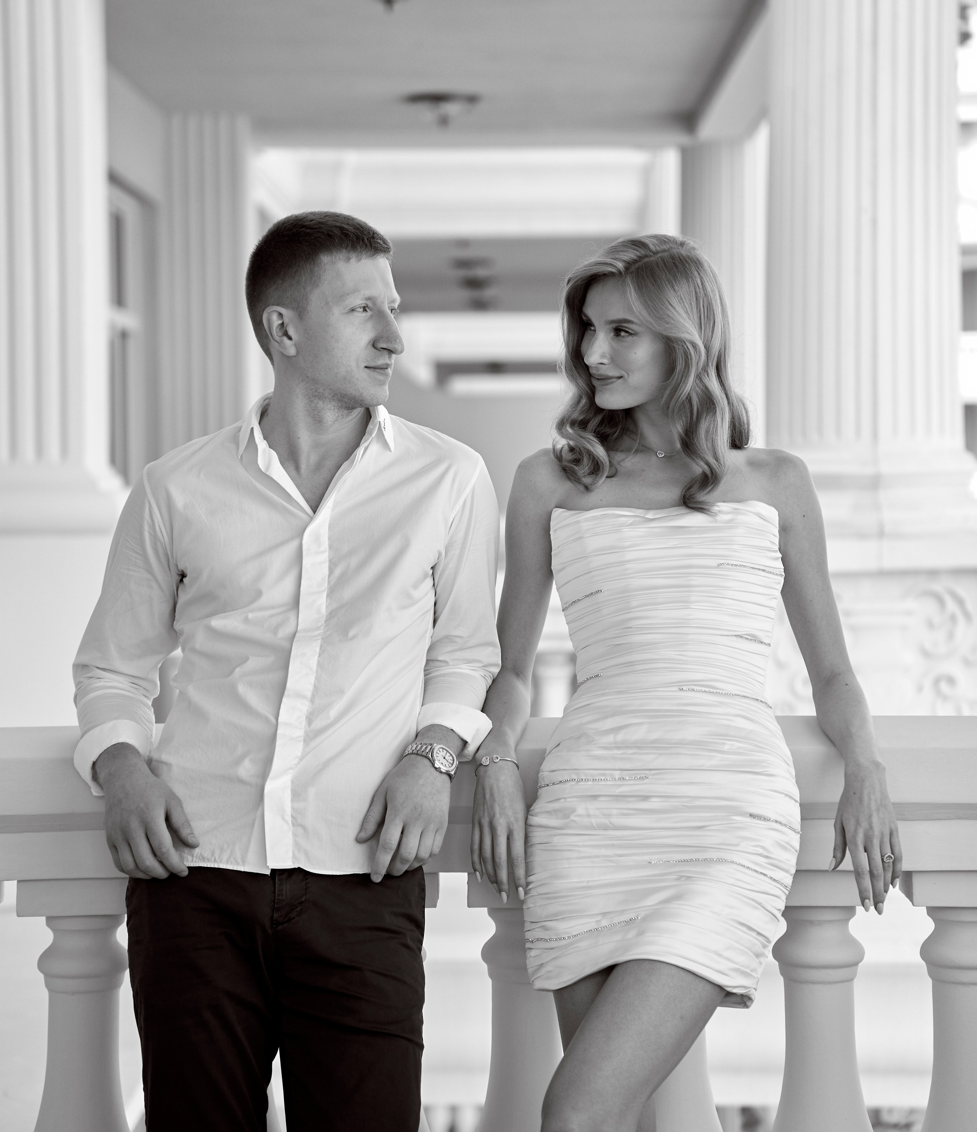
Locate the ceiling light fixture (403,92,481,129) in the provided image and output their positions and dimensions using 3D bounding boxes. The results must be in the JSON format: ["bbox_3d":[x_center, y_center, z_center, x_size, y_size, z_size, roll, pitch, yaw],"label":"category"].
[{"bbox_3d":[-0.285,-2.821,18.900,0.470,0.210,0.470,0,2,0],"label":"ceiling light fixture"}]

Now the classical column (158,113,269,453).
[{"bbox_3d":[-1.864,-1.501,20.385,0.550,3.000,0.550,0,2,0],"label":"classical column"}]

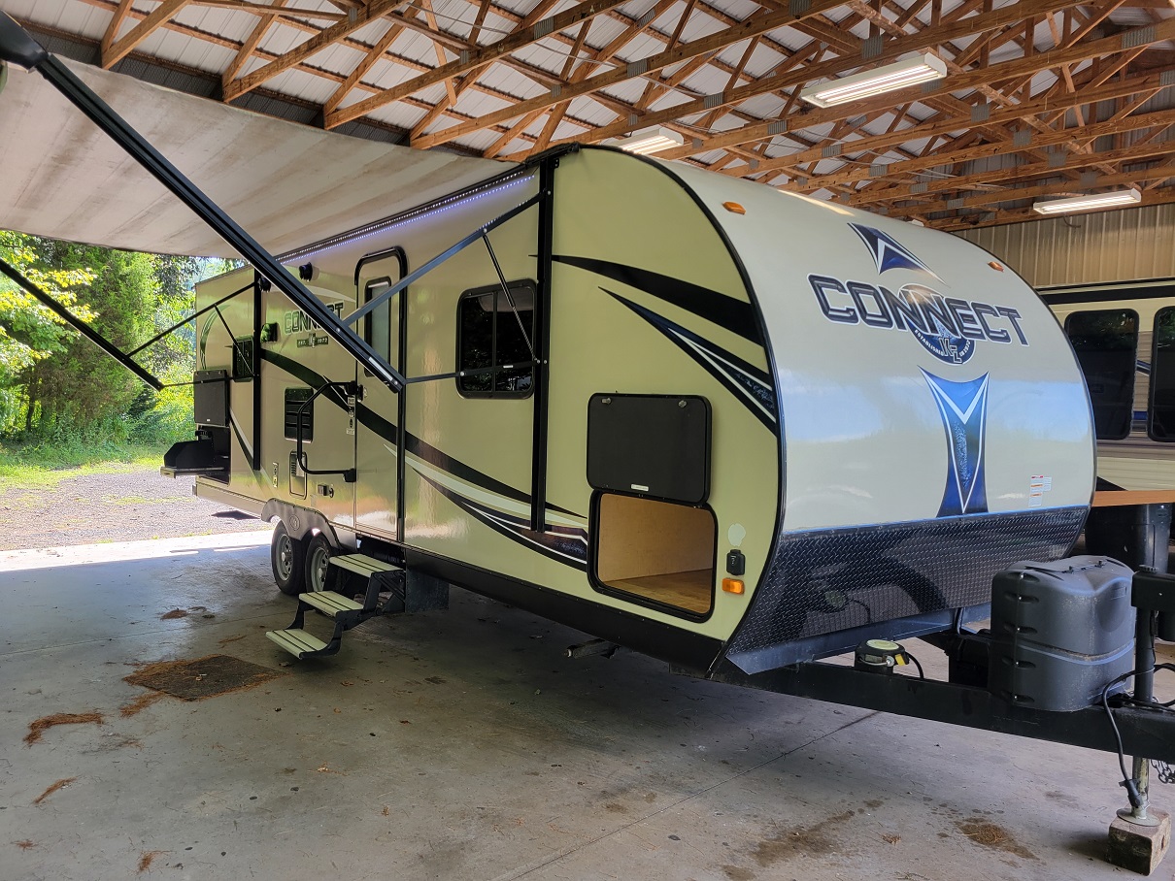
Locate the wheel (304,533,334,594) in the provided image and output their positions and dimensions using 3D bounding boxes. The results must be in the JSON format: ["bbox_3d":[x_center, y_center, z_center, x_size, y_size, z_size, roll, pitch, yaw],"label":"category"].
[{"bbox_3d":[-2.044,1.059,7.115,0.210,0.655,0.660,-1,4,-37],"label":"wheel"}]

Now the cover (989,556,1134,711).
[{"bbox_3d":[1.946,0.763,3.579,0.610,0.550,0.365,-1,4,-37],"label":"cover"}]

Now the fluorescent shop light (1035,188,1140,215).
[{"bbox_3d":[6.874,-3.301,12.170,0.360,0.115,1.230,-1,4,-42],"label":"fluorescent shop light"}]

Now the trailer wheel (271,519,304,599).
[{"bbox_3d":[-2.572,1.031,7.804,0.210,0.655,0.660,-1,4,-37],"label":"trailer wheel"}]

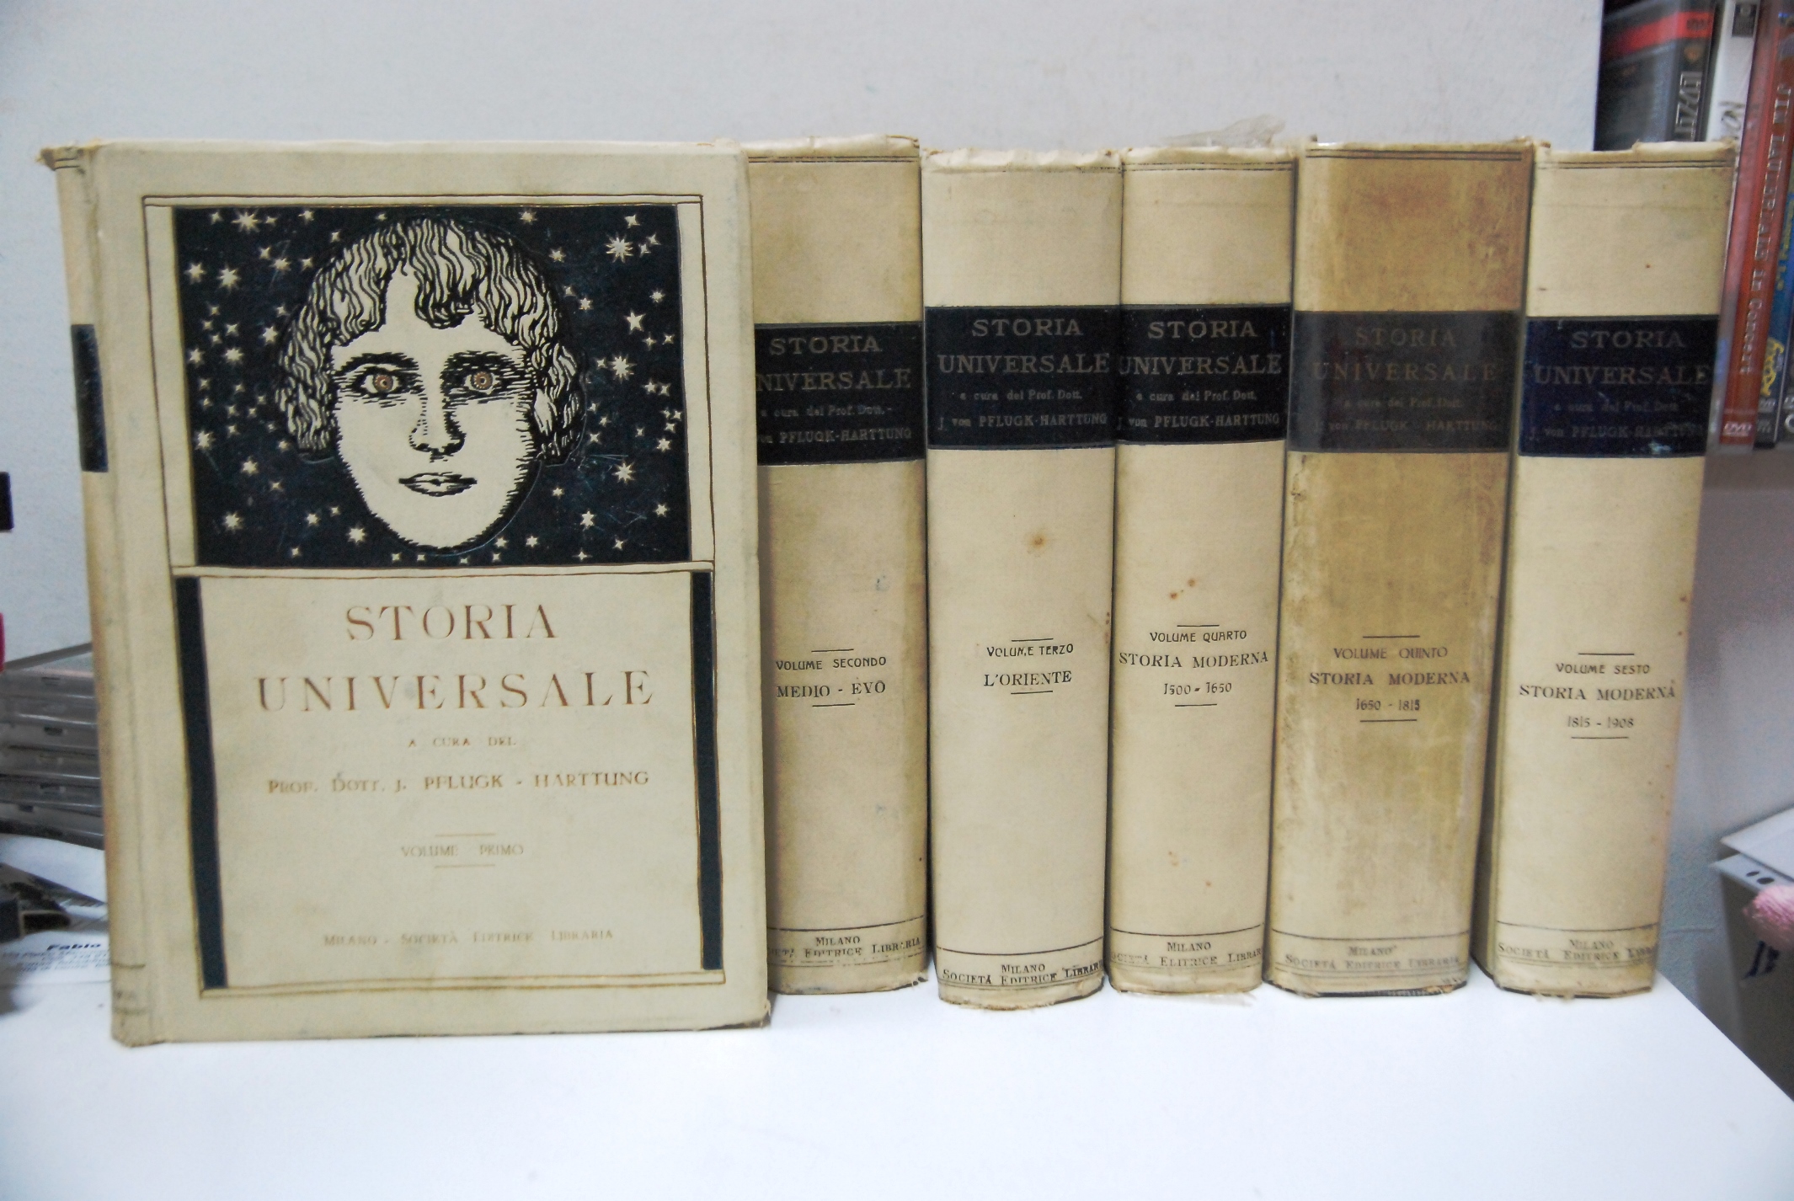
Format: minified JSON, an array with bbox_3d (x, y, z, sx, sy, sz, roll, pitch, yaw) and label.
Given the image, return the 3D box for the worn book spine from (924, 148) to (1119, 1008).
[{"bbox_3d":[0.031,-0.023,0.733,0.060,0.286,0.205,-2,13,-6],"label":"worn book spine"}]

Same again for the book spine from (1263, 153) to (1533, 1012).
[{"bbox_3d":[0.163,-0.026,0.742,0.073,0.287,0.205,0,13,-1],"label":"book spine"}]

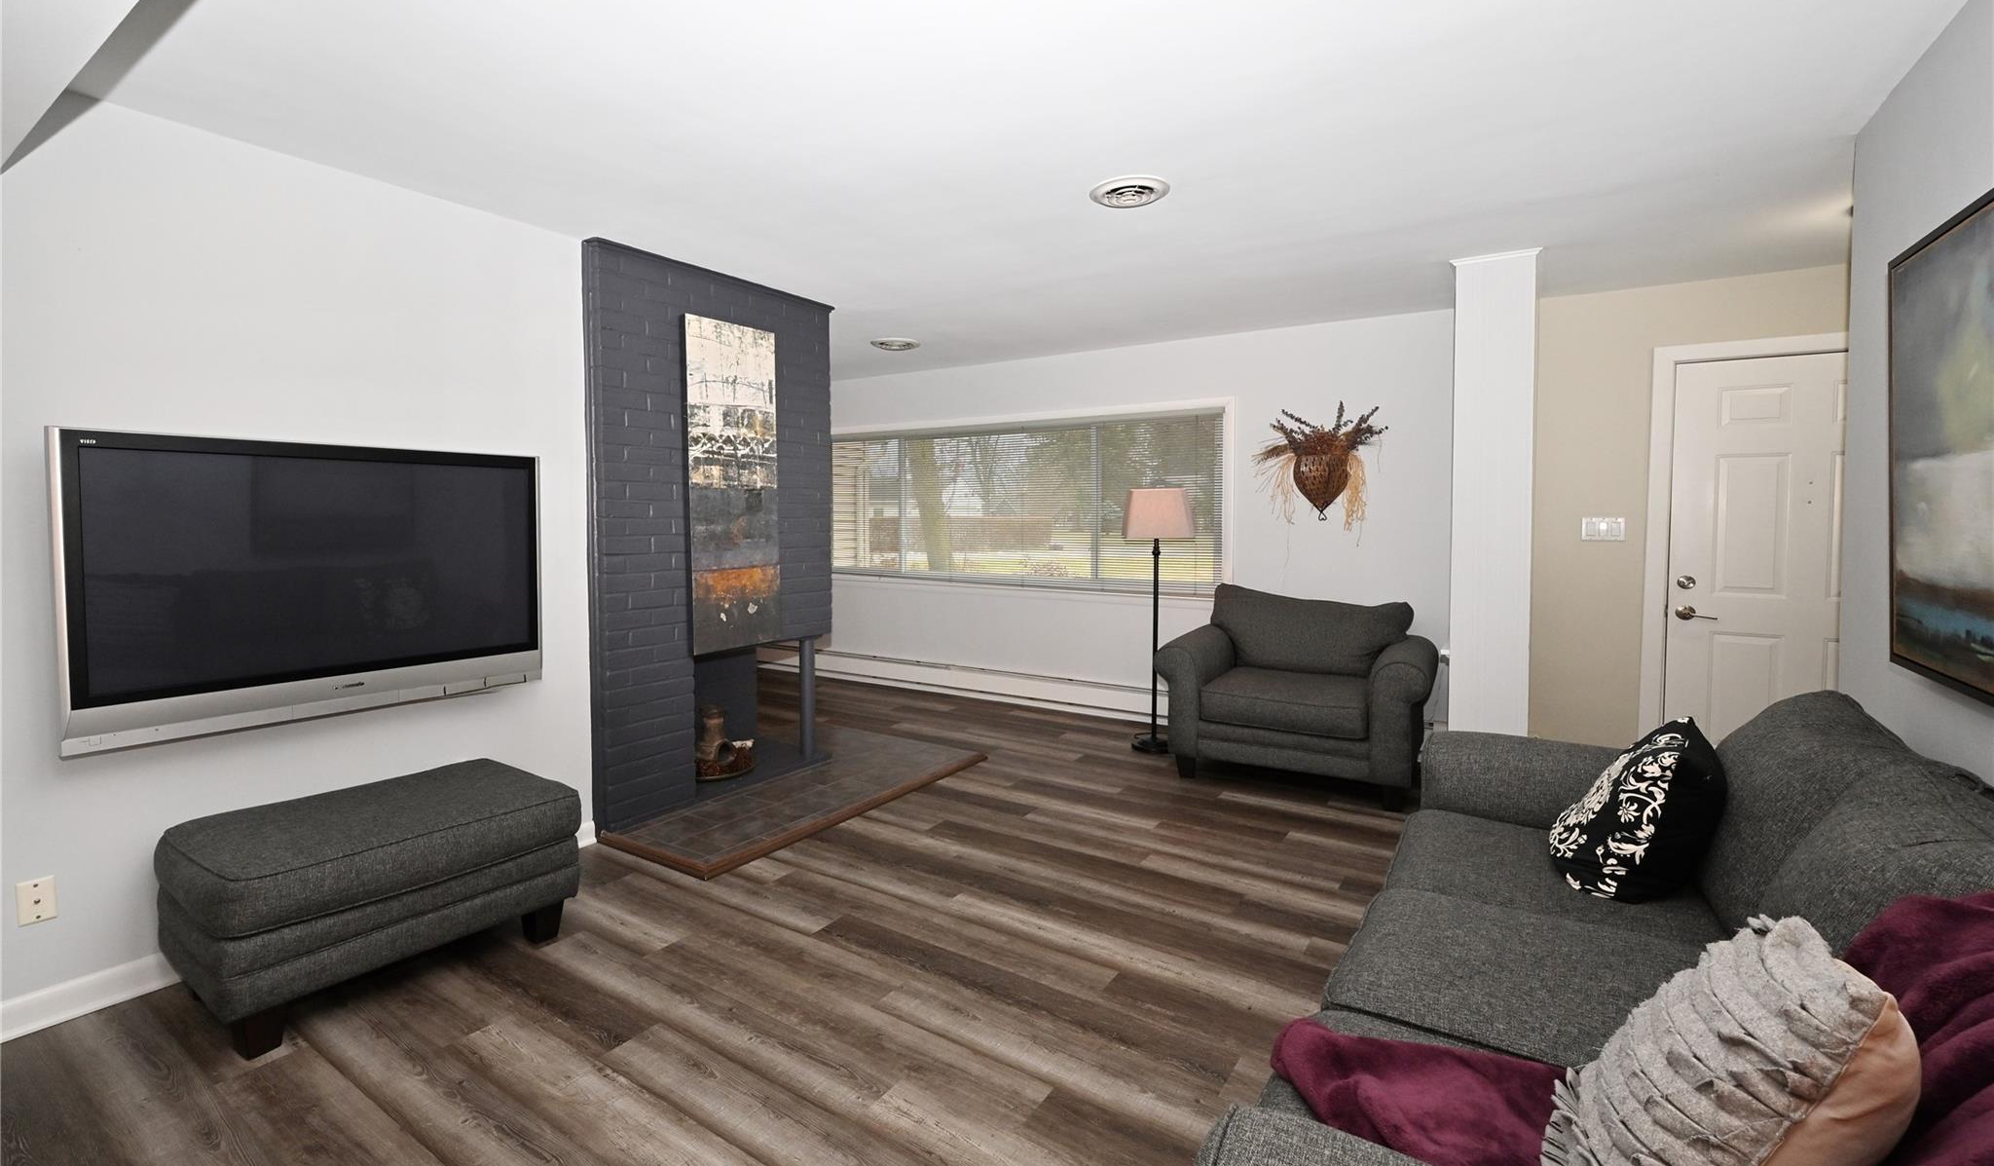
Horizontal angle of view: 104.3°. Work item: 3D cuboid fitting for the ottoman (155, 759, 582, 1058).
[{"bbox_3d":[-1.817,0.900,2.300,0.640,0.485,0.840,2,4,37],"label":"ottoman"}]

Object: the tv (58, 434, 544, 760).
[{"bbox_3d":[-2.072,-0.015,2.459,0.100,0.825,1.170,1,4,34],"label":"tv"}]

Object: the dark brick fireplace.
[{"bbox_3d":[-1.553,-0.192,3.927,0.660,2.470,1.340,1,4,34],"label":"dark brick fireplace"}]

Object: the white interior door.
[{"bbox_3d":[3.616,-0.013,3.482,0.914,2.030,0.050,1,4,34],"label":"white interior door"}]

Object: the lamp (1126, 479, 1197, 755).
[{"bbox_3d":[0.941,0.212,4.546,0.390,1.530,0.390,0,3,16],"label":"lamp"}]

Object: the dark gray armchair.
[{"bbox_3d":[1.602,0.522,4.062,1.240,0.950,0.930,1,4,34],"label":"dark gray armchair"}]

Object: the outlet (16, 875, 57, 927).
[{"bbox_3d":[-2.492,0.824,2.013,0.012,0.113,0.068,1,4,34],"label":"outlet"}]

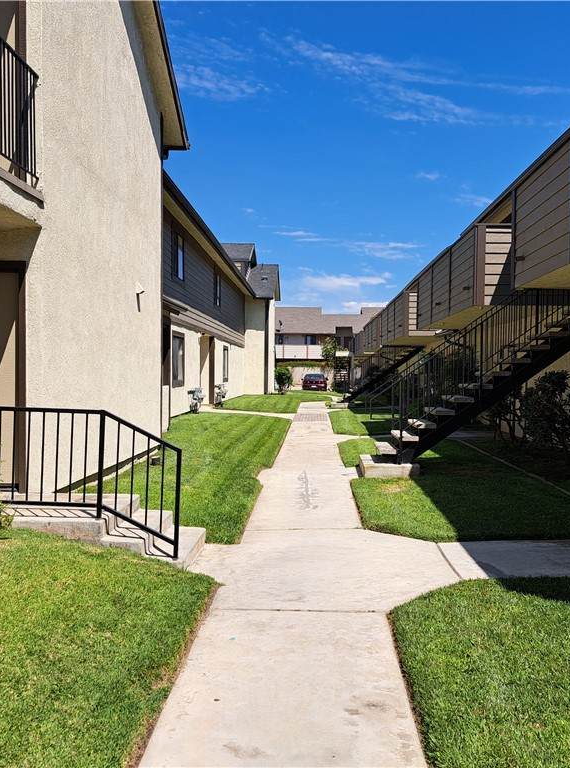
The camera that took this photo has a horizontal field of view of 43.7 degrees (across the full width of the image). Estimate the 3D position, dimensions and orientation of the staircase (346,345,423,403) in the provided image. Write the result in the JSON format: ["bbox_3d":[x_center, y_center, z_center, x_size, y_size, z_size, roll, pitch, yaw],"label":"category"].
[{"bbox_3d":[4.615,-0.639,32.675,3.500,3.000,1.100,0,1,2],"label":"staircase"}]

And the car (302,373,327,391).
[{"bbox_3d":[2.353,-0.024,55.612,1.850,1.440,4.700,0,1,2],"label":"car"}]

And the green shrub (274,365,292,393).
[{"bbox_3d":[-0.090,-0.261,39.487,1.000,1.580,1.000,0,1,2],"label":"green shrub"}]

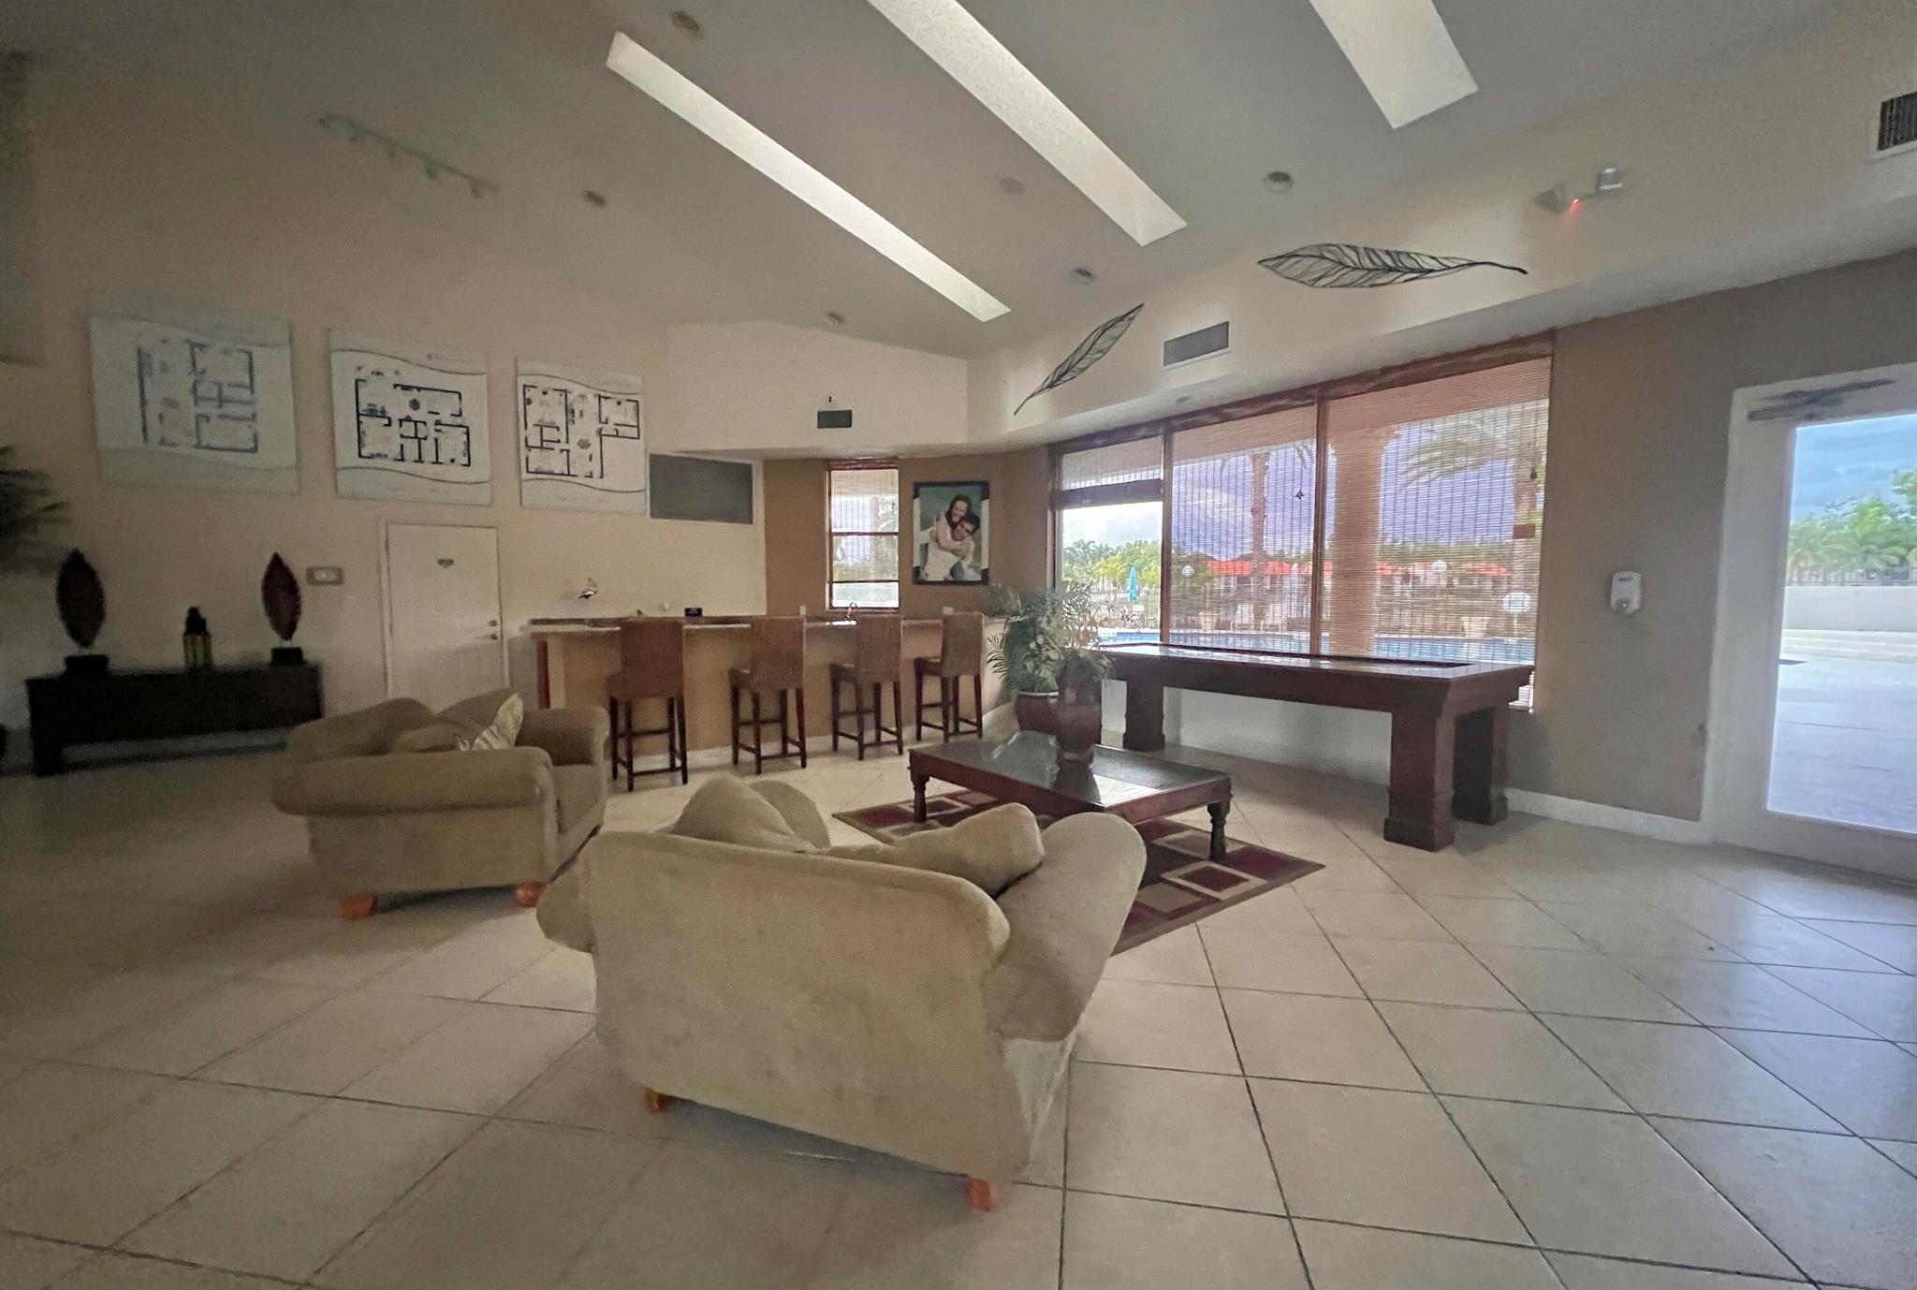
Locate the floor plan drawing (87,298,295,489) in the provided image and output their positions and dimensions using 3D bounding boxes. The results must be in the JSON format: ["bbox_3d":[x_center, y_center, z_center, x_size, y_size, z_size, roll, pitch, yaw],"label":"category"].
[{"bbox_3d":[-6.284,-2.033,5.966,1.148,1.466,0.034,-3,5,-37],"label":"floor plan drawing"}]

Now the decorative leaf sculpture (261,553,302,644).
[{"bbox_3d":[-5.817,-0.399,6.186,0.253,0.781,0.068,-3,5,-37],"label":"decorative leaf sculpture"}]

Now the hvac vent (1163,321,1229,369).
[{"bbox_3d":[1.759,-2.207,5.318,0.041,0.210,0.555,-3,5,-38],"label":"hvac vent"}]

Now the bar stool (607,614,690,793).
[{"bbox_3d":[-2.266,0.406,5.247,0.425,1.215,0.459,-3,5,-35],"label":"bar stool"}]

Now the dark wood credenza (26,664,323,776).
[{"bbox_3d":[-6.436,0.594,6.056,1.640,0.770,0.400,-3,5,-35],"label":"dark wood credenza"}]

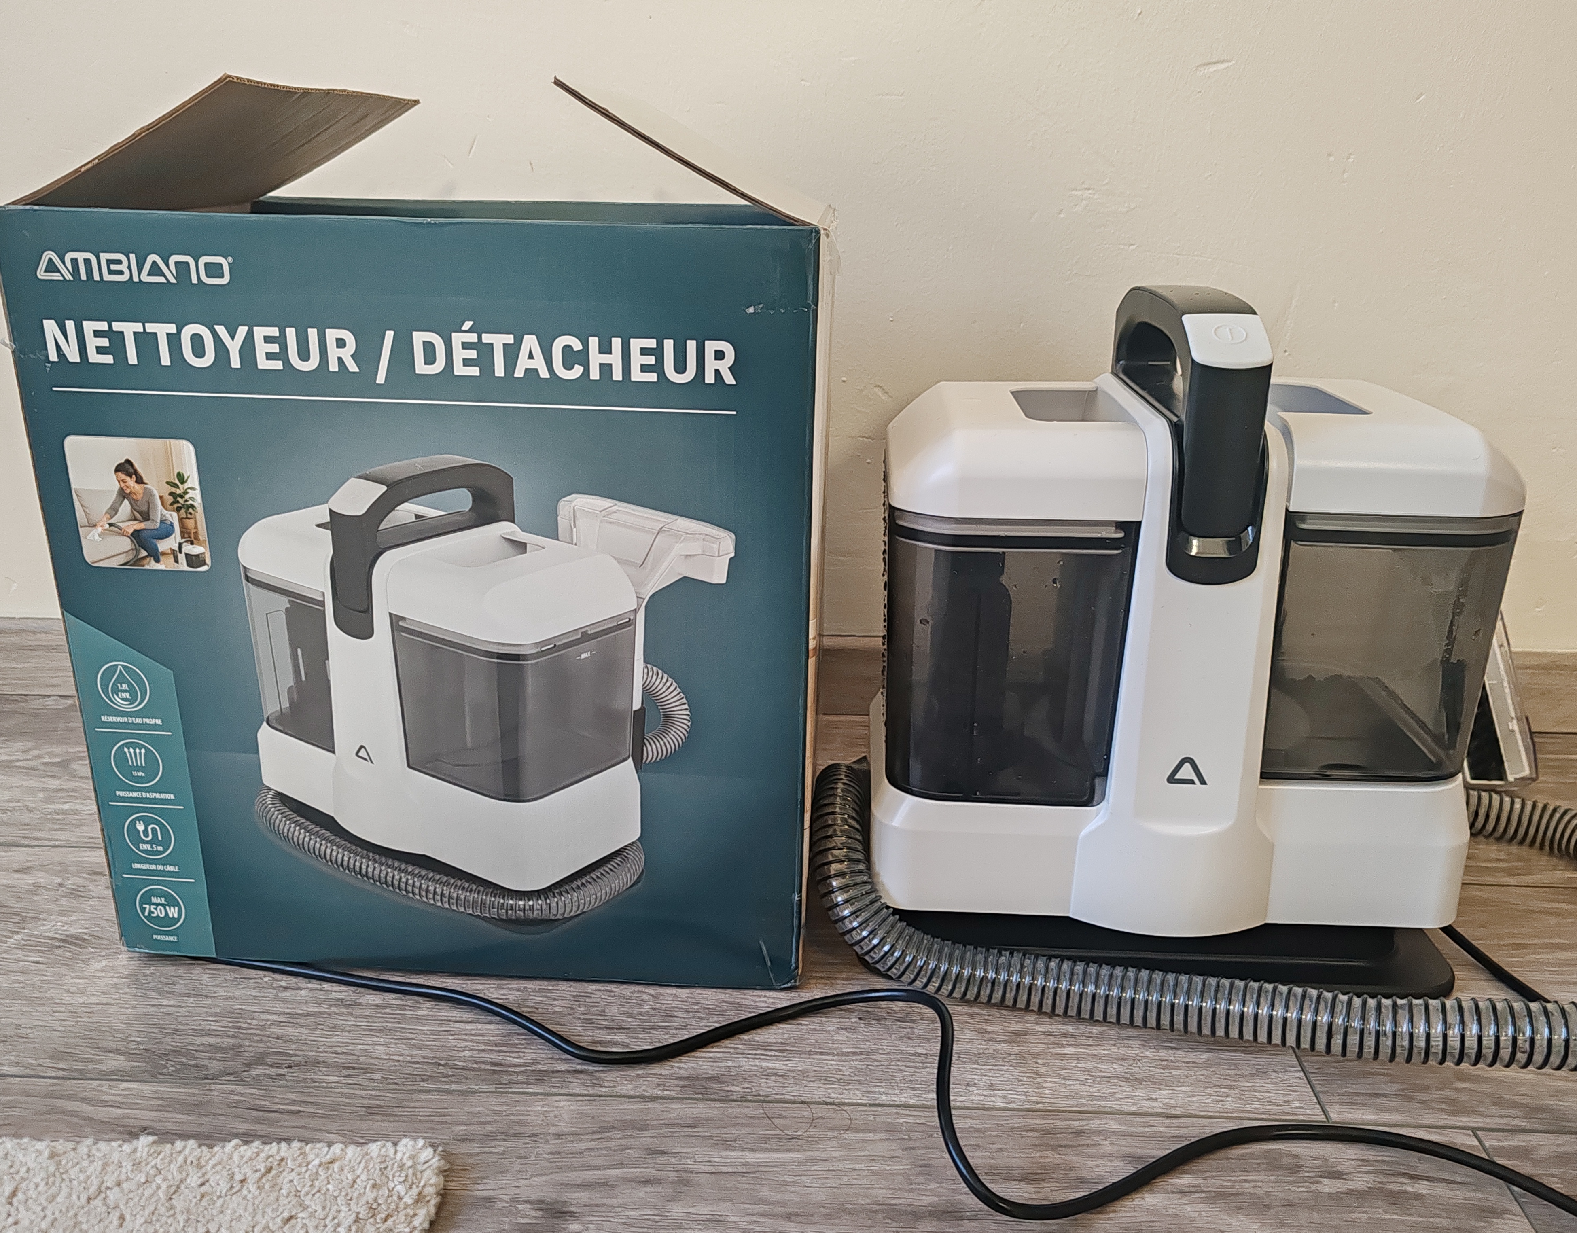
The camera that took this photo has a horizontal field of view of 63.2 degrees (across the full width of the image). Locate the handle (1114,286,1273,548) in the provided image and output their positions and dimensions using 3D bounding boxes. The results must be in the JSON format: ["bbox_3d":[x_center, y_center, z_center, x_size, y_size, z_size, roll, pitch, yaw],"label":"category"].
[{"bbox_3d":[0.209,-0.119,0.686,0.039,0.117,0.175,1,20,2],"label":"handle"}]

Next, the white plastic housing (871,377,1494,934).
[{"bbox_3d":[0.208,0.011,0.728,0.319,0.273,0.188,1,20,2],"label":"white plastic housing"}]

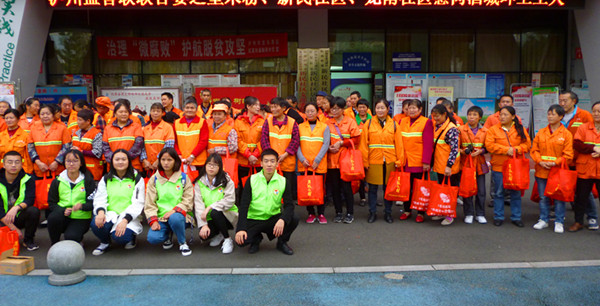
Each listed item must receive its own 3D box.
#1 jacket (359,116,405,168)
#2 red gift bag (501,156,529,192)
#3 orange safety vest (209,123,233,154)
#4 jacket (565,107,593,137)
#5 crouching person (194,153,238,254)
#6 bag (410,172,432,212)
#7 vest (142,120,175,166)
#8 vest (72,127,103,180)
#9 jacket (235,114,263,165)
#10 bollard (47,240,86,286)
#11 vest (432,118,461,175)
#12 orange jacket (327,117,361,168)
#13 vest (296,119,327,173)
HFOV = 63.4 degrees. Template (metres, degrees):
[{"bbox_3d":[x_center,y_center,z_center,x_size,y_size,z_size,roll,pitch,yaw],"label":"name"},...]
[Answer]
[{"bbox_3d":[1.070,-0.138,6.370,0.580,0.660,0.320,0,5,0],"label":"jacket"},{"bbox_3d":[2.704,0.244,6.076,0.330,0.460,0.140,1,6,5],"label":"red gift bag"},{"bbox_3d":[-1.057,-0.118,6.410,0.380,0.595,0.280,0,4,3],"label":"orange safety vest"},{"bbox_3d":[3.719,-0.288,6.504,0.500,0.680,0.320,3,7,30],"label":"jacket"},{"bbox_3d":[-0.876,0.508,5.124,0.440,0.987,0.620,0,4,5],"label":"crouching person"},{"bbox_3d":[1.586,0.497,6.257,0.350,0.546,0.110,1,5,18],"label":"bag"},{"bbox_3d":[-1.840,-0.109,6.310,0.400,0.651,0.290,-1,4,-10],"label":"vest"},{"bbox_3d":[-2.723,0.002,6.219,0.350,0.707,0.280,0,4,3],"label":"vest"},{"bbox_3d":[-0.678,-0.173,6.450,0.420,0.700,0.270,-1,5,-6],"label":"jacket"},{"bbox_3d":[-2.038,0.950,4.240,0.335,0.355,0.335,0,5,0],"label":"bollard"},{"bbox_3d":[1.893,-0.084,6.270,0.400,0.700,0.290,4,7,37],"label":"vest"},{"bbox_3d":[0.578,-0.141,6.308,0.440,0.716,0.340,1,5,18],"label":"orange jacket"},{"bbox_3d":[0.171,-0.085,6.370,0.420,0.710,0.280,0,5,-3],"label":"vest"}]

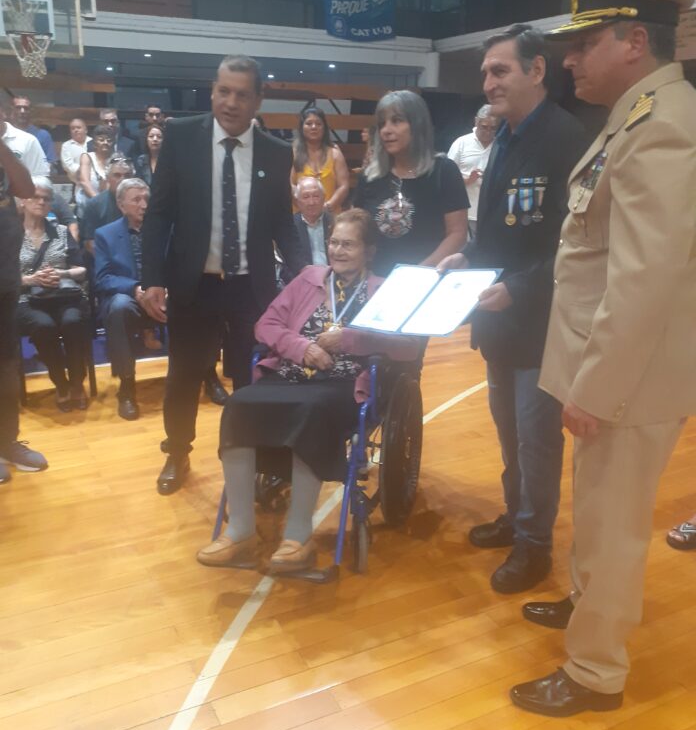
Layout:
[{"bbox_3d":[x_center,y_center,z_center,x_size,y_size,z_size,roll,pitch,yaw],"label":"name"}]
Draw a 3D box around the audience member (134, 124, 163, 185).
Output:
[{"bbox_3d":[-1.761,-1.482,6.828,0.480,1.570,0.320,-5,19,-17],"label":"audience member"}]

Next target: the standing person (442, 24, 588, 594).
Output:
[{"bbox_3d":[0.527,-0.174,2.466,0.460,1.800,0.560,-14,23,-39],"label":"standing person"}]

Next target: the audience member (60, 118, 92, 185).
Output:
[{"bbox_3d":[-2.701,-1.720,7.434,0.520,1.630,0.350,-6,19,-21],"label":"audience member"}]

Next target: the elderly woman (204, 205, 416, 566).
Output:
[{"bbox_3d":[-0.110,0.025,2.655,0.600,1.160,0.820,8,19,22],"label":"elderly woman"}]

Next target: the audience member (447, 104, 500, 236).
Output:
[{"bbox_3d":[0.885,-0.910,4.975,0.560,1.680,0.400,3,18,5],"label":"audience member"}]

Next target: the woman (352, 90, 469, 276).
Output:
[{"bbox_3d":[0.232,-0.275,3.032,0.500,1.640,0.420,8,19,22],"label":"woman"}]

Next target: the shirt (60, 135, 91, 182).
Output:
[{"bbox_3d":[-2.714,-1.924,7.364,0.500,0.680,0.300,-6,19,-21],"label":"shirt"}]

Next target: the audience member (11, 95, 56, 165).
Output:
[{"bbox_3d":[-2.894,-1.578,6.770,0.540,1.760,0.350,-6,19,-21],"label":"audience member"}]

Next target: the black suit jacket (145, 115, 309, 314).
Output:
[{"bbox_3d":[-0.490,-0.636,2.979,0.640,0.780,0.340,0,18,-3],"label":"black suit jacket"}]

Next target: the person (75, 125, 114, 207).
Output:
[{"bbox_3d":[-2.147,-1.381,6.528,0.480,1.550,0.350,-7,19,-24],"label":"person"}]

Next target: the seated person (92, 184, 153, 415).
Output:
[{"bbox_3d":[-1.154,-0.418,4.092,0.580,1.230,0.800,-8,20,-26],"label":"seated person"}]

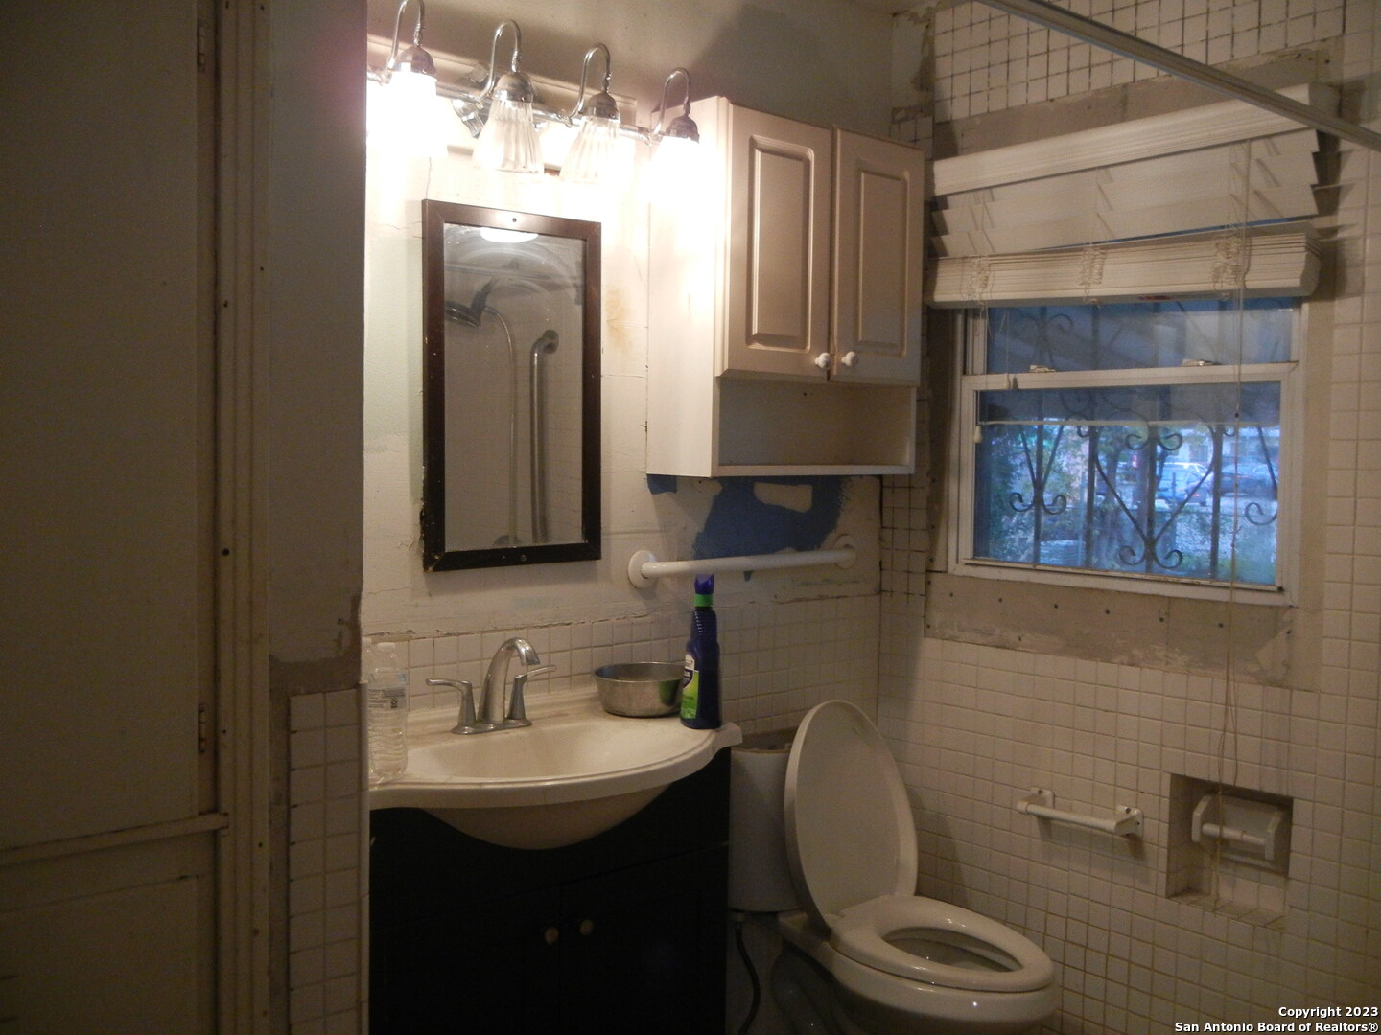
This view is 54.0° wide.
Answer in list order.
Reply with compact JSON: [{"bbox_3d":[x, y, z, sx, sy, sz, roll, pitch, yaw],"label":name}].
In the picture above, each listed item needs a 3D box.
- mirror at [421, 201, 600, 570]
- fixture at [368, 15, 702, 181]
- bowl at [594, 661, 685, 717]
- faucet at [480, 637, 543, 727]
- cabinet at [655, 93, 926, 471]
[{"bbox_3d":[-0.319,-0.234,2.487,0.378,0.642,0.027,-2,4,-42],"label":"mirror"},{"bbox_3d":[-0.261,-0.712,2.370,0.690,0.266,0.225,-2,4,-42],"label":"fixture"},{"bbox_3d":[-0.081,0.319,2.494,0.174,0.072,0.174,1,3,0],"label":"bowl"},{"bbox_3d":[-0.304,0.283,2.301,0.042,0.157,0.155,-2,4,-42],"label":"faucet"},{"bbox_3d":[0.212,-0.444,2.824,0.600,0.706,0.214,-2,4,-42],"label":"cabinet"}]

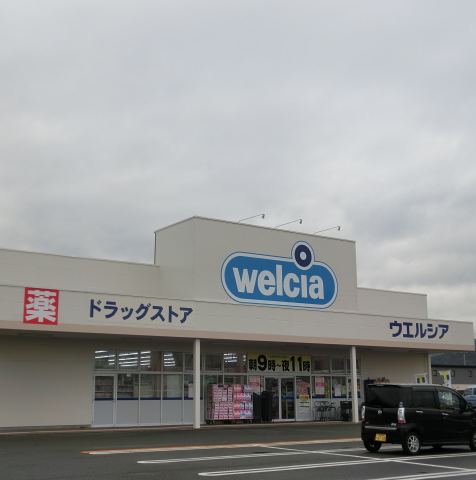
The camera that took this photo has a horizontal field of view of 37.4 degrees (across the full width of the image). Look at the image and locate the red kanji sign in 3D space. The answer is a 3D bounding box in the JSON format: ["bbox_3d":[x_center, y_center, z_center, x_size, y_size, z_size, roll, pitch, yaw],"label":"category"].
[{"bbox_3d":[-6.941,2.356,24.901,1.236,1.256,0.060,8,-14,-34],"label":"red kanji sign"}]

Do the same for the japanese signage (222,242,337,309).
[{"bbox_3d":[2.053,1.428,31.624,6.635,3.140,0.120,8,-14,-34],"label":"japanese signage"}]

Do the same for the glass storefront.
[{"bbox_3d":[0.269,6.952,32.972,15.195,3.161,0.200,8,-14,-34],"label":"glass storefront"}]

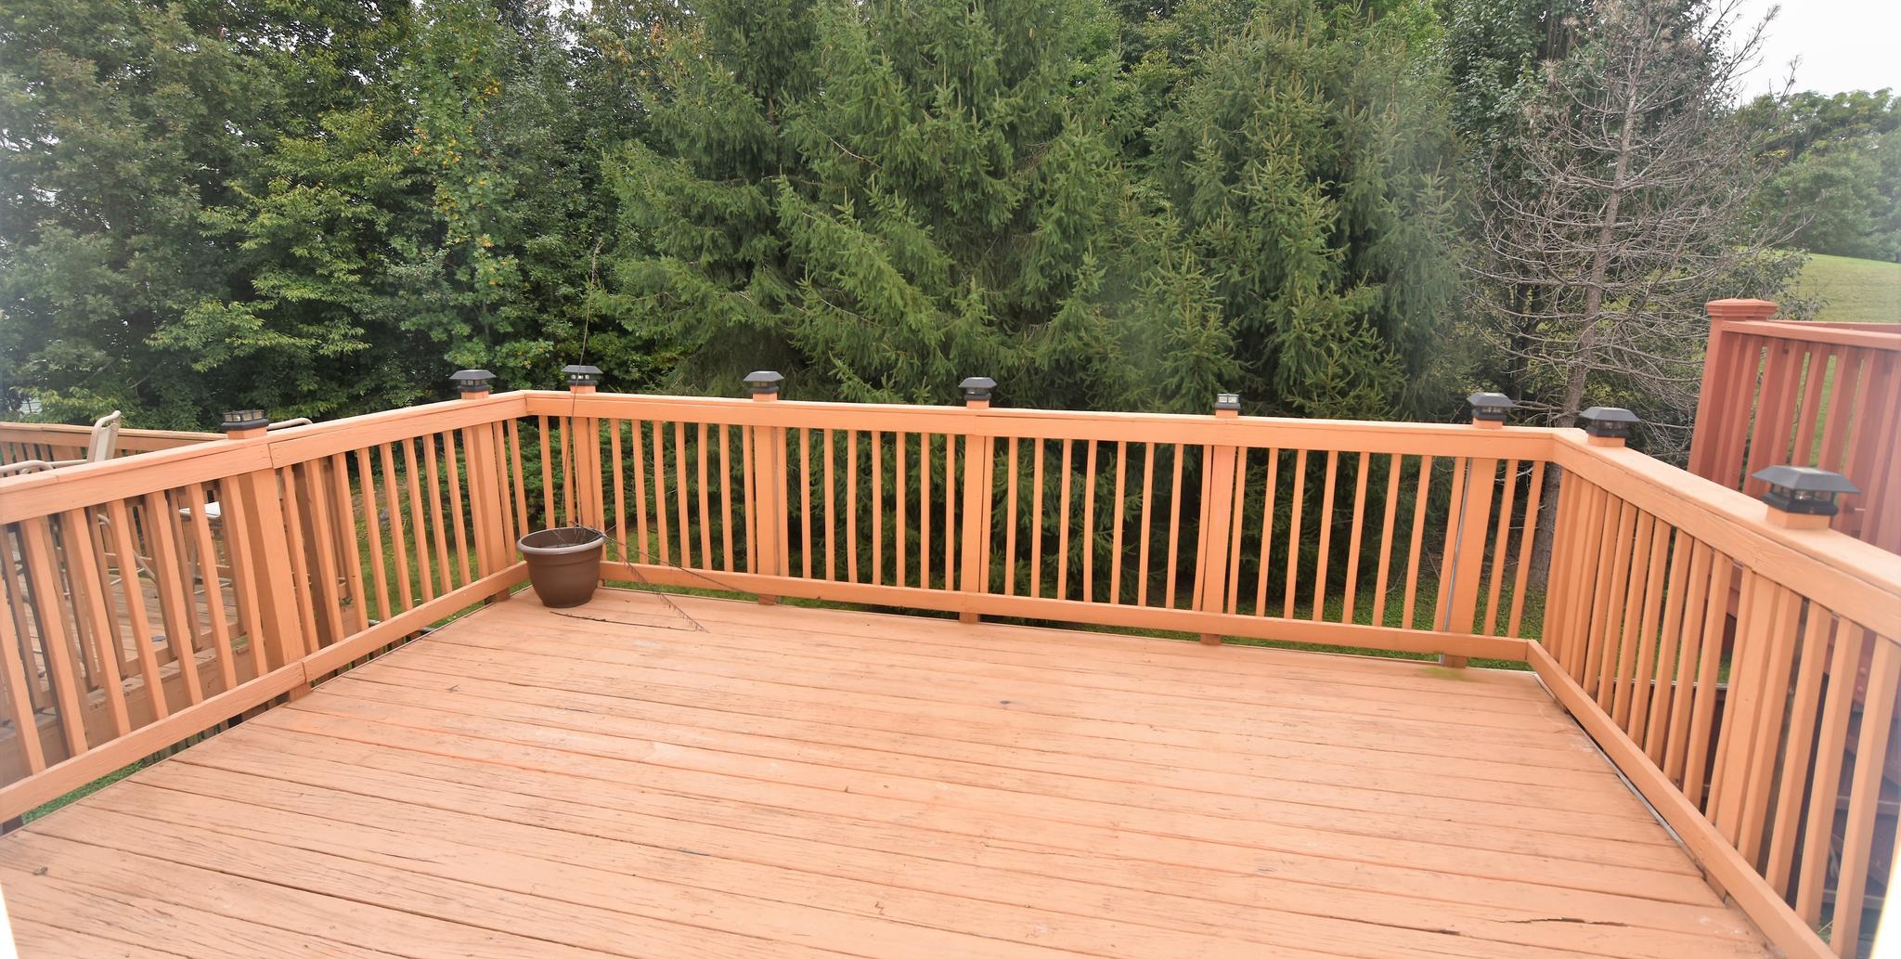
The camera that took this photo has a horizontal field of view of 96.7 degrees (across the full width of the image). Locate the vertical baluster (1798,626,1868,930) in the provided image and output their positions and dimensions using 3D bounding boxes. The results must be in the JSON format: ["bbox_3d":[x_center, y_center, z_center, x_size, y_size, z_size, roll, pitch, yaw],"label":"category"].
[{"bbox_3d":[1.913,0.627,1.839,0.036,0.771,0.036,-1,12,17],"label":"vertical baluster"}]

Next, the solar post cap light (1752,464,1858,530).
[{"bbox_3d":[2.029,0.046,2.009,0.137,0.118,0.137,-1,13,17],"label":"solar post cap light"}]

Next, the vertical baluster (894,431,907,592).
[{"bbox_3d":[-0.240,0.148,4.106,0.038,0.820,0.038,3,13,13],"label":"vertical baluster"}]

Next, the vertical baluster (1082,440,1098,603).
[{"bbox_3d":[0.637,0.192,3.819,0.038,0.867,0.038,3,11,12],"label":"vertical baluster"}]

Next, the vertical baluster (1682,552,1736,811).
[{"bbox_3d":[2.056,0.525,2.297,0.036,0.771,0.036,0,12,17],"label":"vertical baluster"}]

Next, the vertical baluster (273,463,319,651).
[{"bbox_3d":[-2.582,0.311,3.359,0.038,0.820,0.038,3,13,13],"label":"vertical baluster"}]

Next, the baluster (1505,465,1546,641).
[{"bbox_3d":[2.390,0.297,3.508,0.038,0.820,0.038,3,13,13],"label":"baluster"}]

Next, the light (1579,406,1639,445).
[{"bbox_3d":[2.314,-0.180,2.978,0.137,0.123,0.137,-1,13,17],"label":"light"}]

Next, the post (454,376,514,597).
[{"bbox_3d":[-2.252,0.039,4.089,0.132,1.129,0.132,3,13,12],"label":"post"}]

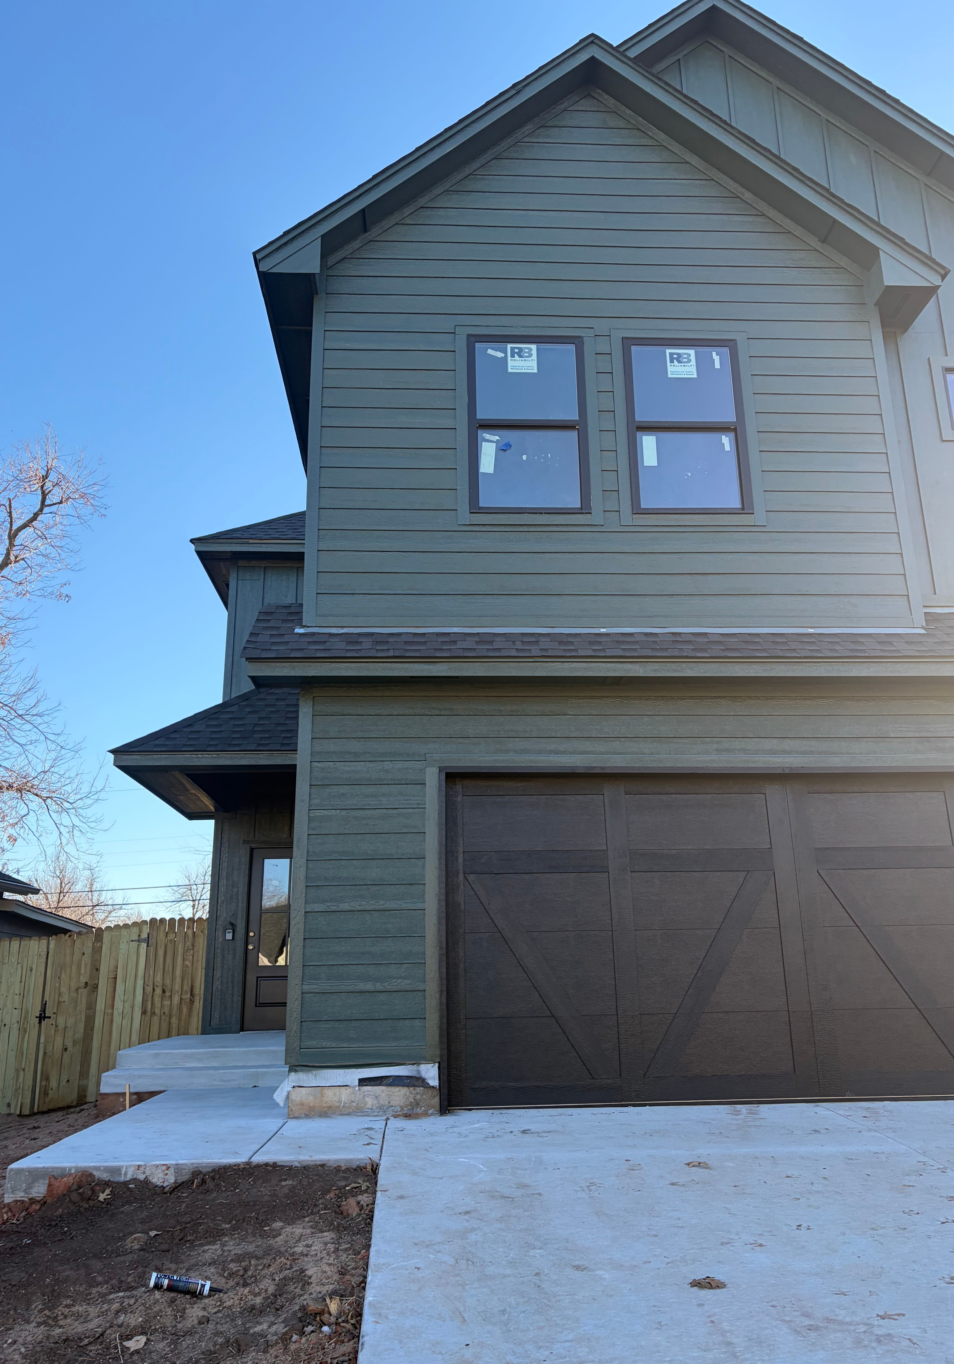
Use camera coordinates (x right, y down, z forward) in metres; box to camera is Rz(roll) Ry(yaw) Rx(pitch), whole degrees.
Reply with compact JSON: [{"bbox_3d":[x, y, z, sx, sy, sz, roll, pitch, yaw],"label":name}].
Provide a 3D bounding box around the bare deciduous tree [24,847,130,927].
[{"bbox_3d":[-16.878,10.252,42.993,4.467,6.472,4.467,0,-16,-3],"label":"bare deciduous tree"}]

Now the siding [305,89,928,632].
[{"bbox_3d":[1.023,-2.765,8.310,4.480,4.920,0.100,0,-16,-3],"label":"siding"}]

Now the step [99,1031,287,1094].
[{"bbox_3d":[-2.264,3.613,9.864,1.735,0.285,3.110,0,-16,-3],"label":"step"}]

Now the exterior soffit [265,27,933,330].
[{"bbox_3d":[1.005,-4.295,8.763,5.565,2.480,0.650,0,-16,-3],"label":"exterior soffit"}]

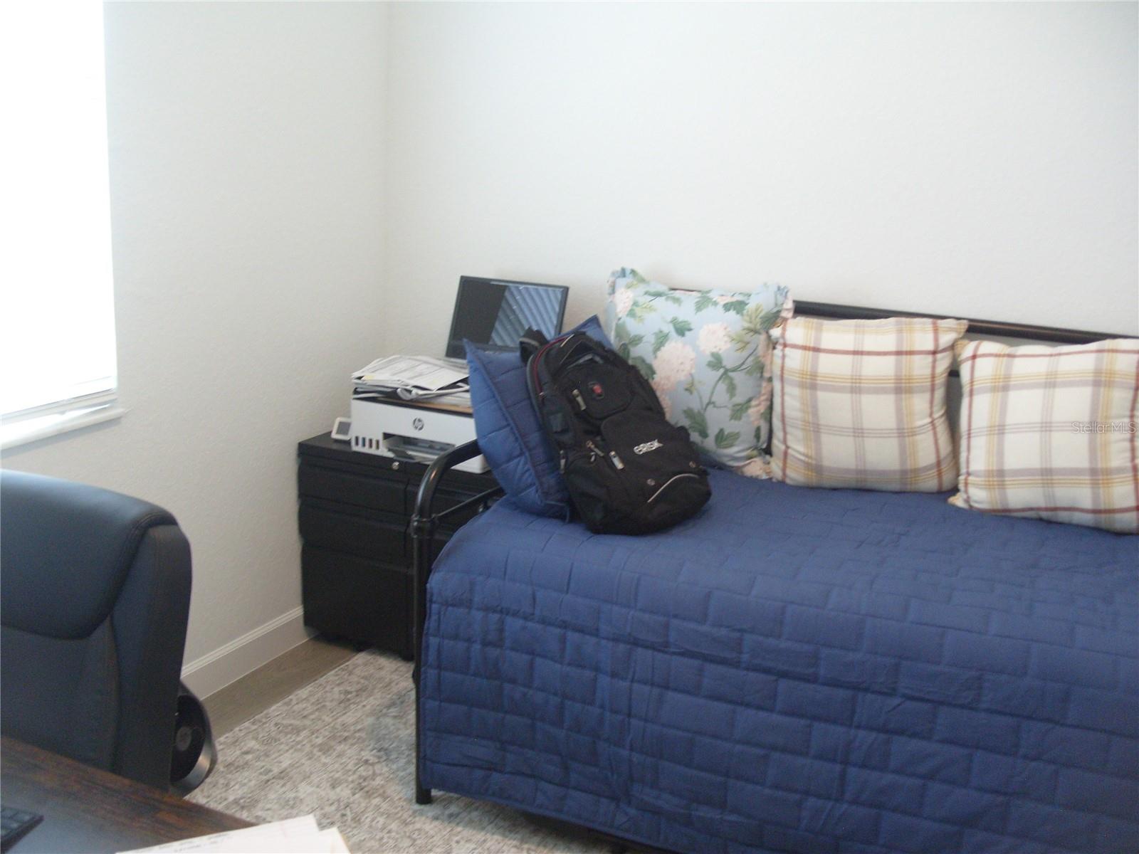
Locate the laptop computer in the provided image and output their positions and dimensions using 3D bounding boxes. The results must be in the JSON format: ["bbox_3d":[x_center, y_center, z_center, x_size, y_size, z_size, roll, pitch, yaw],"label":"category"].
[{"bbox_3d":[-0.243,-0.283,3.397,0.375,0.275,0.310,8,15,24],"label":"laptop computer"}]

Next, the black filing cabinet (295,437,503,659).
[{"bbox_3d":[-0.359,0.353,3.513,0.745,0.630,0.500,8,15,24],"label":"black filing cabinet"}]

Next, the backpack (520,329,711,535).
[{"bbox_3d":[0.113,0.003,2.660,0.230,0.480,0.325,-25,-6,43],"label":"backpack"}]

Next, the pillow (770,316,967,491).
[{"bbox_3d":[0.767,-0.054,2.975,0.470,0.440,0.160,4,4,8],"label":"pillow"}]

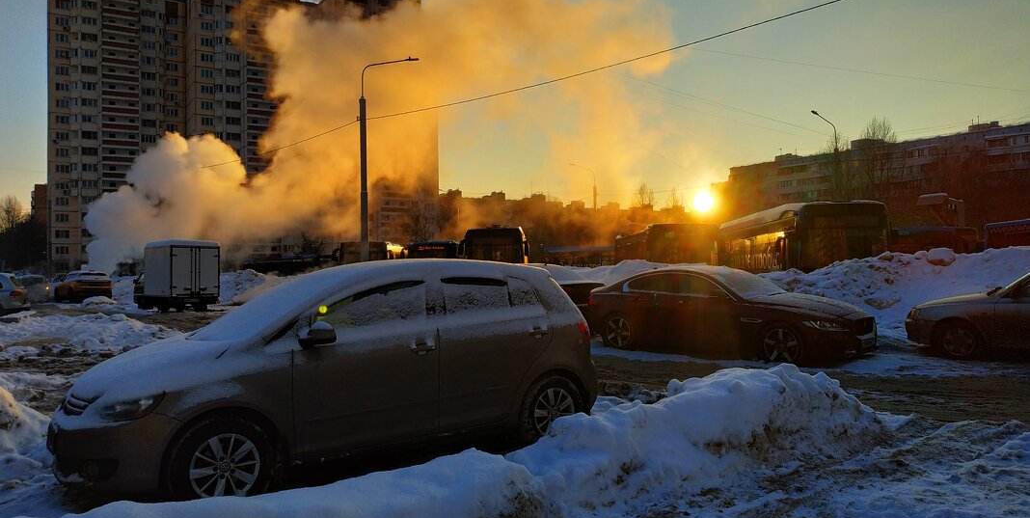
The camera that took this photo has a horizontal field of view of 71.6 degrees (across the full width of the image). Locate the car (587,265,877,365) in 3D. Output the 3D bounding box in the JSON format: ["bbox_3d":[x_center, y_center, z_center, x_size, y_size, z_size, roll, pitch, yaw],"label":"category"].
[{"bbox_3d":[3.336,0.833,11.612,1.870,1.420,4.680,0,0,-44],"label":"car"}]

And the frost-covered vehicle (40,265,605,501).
[{"bbox_3d":[-1.277,0.804,5.787,4.210,1.580,1.780,0,0,-35],"label":"frost-covered vehicle"}]

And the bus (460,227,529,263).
[{"bbox_3d":[-0.640,0.102,38.500,2.540,3.150,12.100,0,0,3],"label":"bus"}]

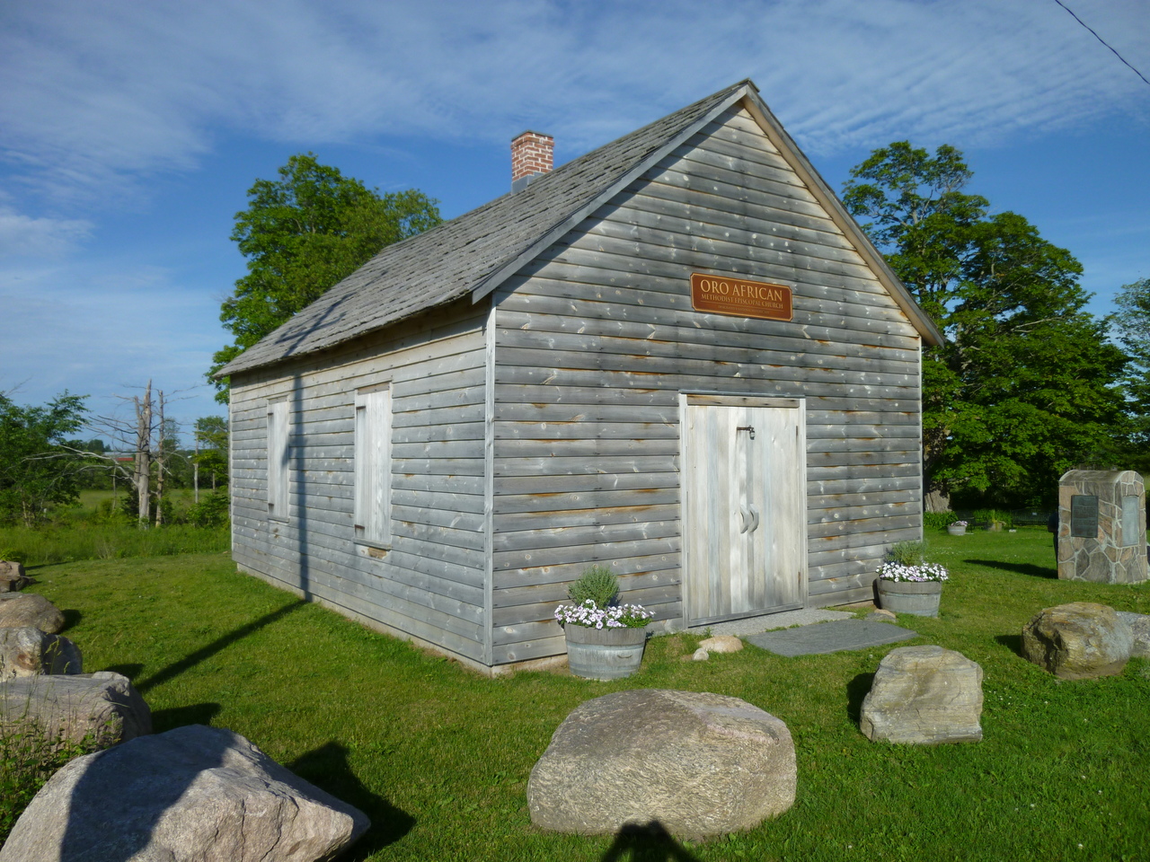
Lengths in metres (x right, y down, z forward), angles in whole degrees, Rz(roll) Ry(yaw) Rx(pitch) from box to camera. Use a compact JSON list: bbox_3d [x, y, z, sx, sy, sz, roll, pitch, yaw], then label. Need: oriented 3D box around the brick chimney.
[{"bbox_3d":[-0.572,-3.582,11.262,0.410,0.770,0.410,1,-2,-35],"label":"brick chimney"}]

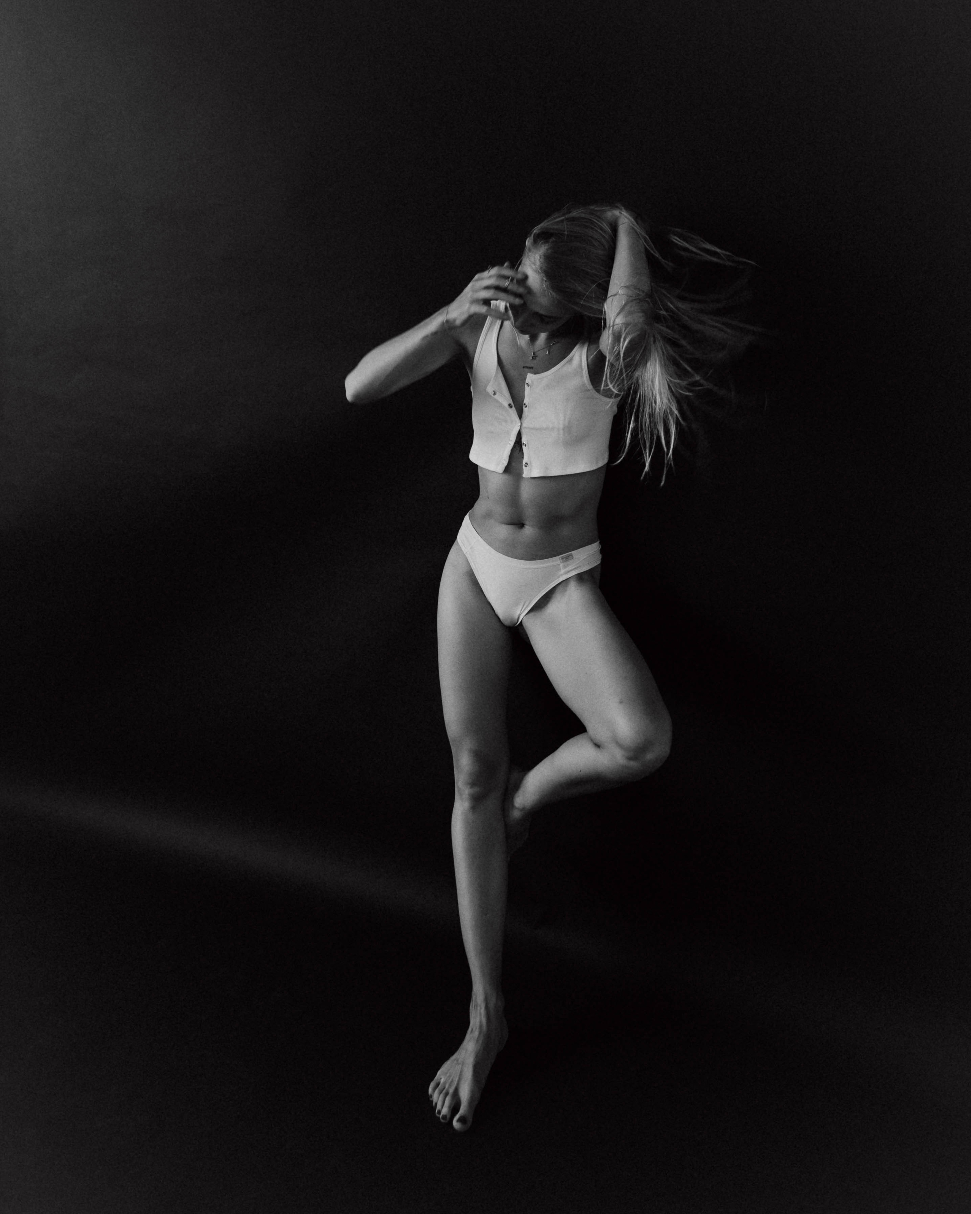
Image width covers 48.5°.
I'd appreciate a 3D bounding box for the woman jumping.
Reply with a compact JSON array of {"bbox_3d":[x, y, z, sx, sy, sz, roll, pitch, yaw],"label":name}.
[{"bbox_3d":[0.120,0.120,2.060,0.760,1.710,0.530,4,7,16],"label":"woman jumping"}]

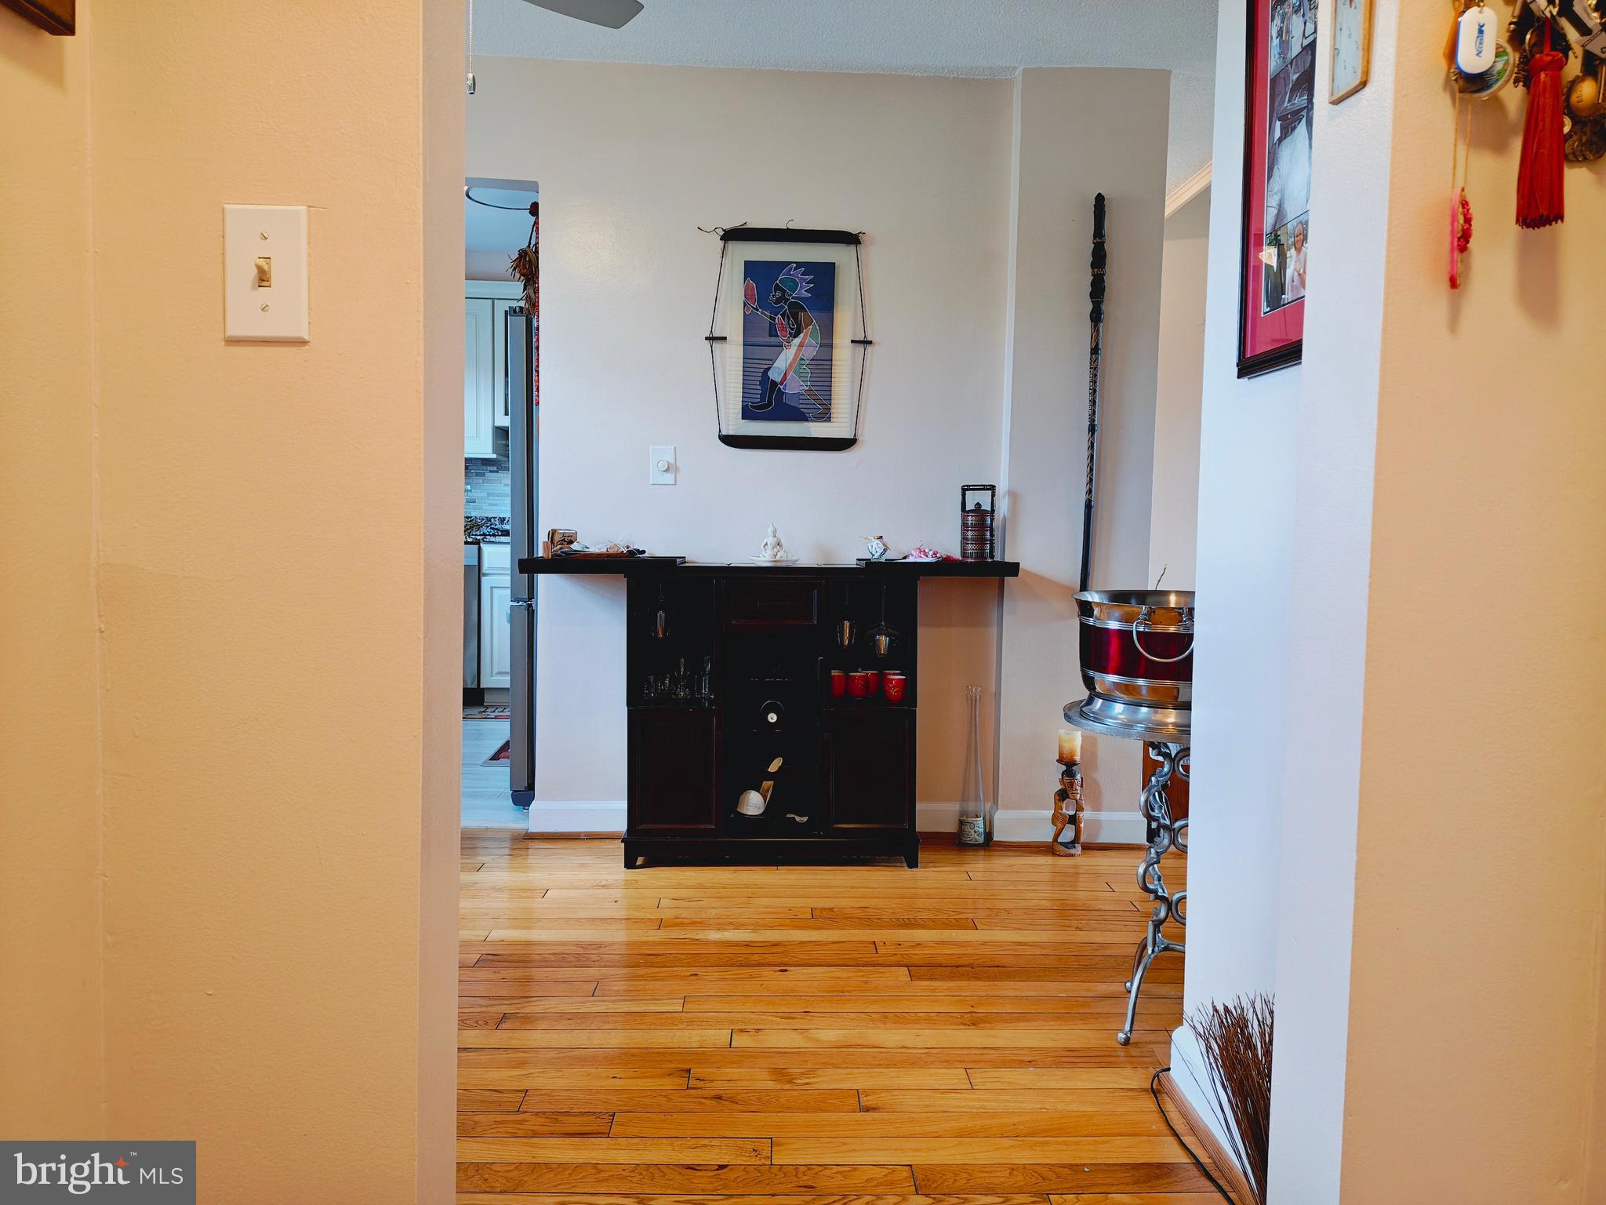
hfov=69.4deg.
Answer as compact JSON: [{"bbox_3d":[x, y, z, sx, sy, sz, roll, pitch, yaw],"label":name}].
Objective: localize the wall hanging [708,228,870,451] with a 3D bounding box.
[{"bbox_3d":[-0.043,-0.826,3.645,0.510,0.685,0.025,1,3,-2],"label":"wall hanging"}]

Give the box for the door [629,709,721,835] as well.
[{"bbox_3d":[-0.374,0.493,3.387,0.270,0.365,0.022,1,3,-2],"label":"door"}]

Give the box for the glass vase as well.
[{"bbox_3d":[0.543,0.515,3.690,0.095,0.505,0.095,1,3,-2],"label":"glass vase"}]

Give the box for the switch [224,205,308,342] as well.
[{"bbox_3d":[-0.453,-0.277,0.980,0.070,0.115,0.020,1,3,-2],"label":"switch"}]

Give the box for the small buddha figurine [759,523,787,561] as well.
[{"bbox_3d":[-0.086,-0.182,3.468,0.083,0.116,0.058,1,3,-2],"label":"small buddha figurine"}]

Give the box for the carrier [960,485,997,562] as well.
[{"bbox_3d":[0.532,-0.240,3.526,0.108,0.232,0.097,1,3,-2],"label":"carrier"}]

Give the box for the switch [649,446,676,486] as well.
[{"bbox_3d":[-0.439,-0.429,3.653,0.080,0.124,0.025,1,3,-2],"label":"switch"}]

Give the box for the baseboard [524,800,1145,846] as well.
[{"bbox_3d":[0.103,0.704,3.695,1.970,0.122,0.100,1,3,-2],"label":"baseboard"}]

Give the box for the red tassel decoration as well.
[{"bbox_3d":[0.615,-0.395,0.967,0.036,0.160,0.033,1,3,-2],"label":"red tassel decoration"}]

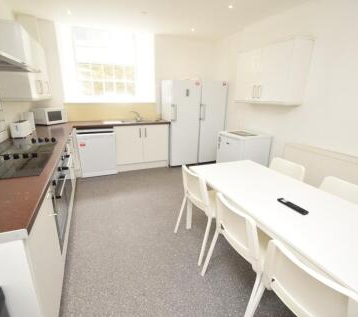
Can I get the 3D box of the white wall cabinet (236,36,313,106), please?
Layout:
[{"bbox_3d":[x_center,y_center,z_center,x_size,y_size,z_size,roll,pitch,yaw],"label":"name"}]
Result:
[{"bbox_3d":[1.364,-1.249,3.030,0.350,0.770,0.990,-6,19,-23],"label":"white wall cabinet"}]

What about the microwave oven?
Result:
[{"bbox_3d":[-2.199,-0.732,3.400,0.320,0.260,0.420,7,18,19],"label":"microwave oven"}]

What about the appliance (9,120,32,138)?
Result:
[{"bbox_3d":[-1.860,-0.353,2.353,0.150,0.180,0.270,-6,19,-23],"label":"appliance"}]

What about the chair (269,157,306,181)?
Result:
[{"bbox_3d":[0.860,0.438,2.007,0.530,0.800,0.470,-6,19,-23],"label":"chair"}]

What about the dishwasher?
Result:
[{"bbox_3d":[-1.521,-0.168,3.728,0.600,0.850,0.600,-6,19,-23],"label":"dishwasher"}]

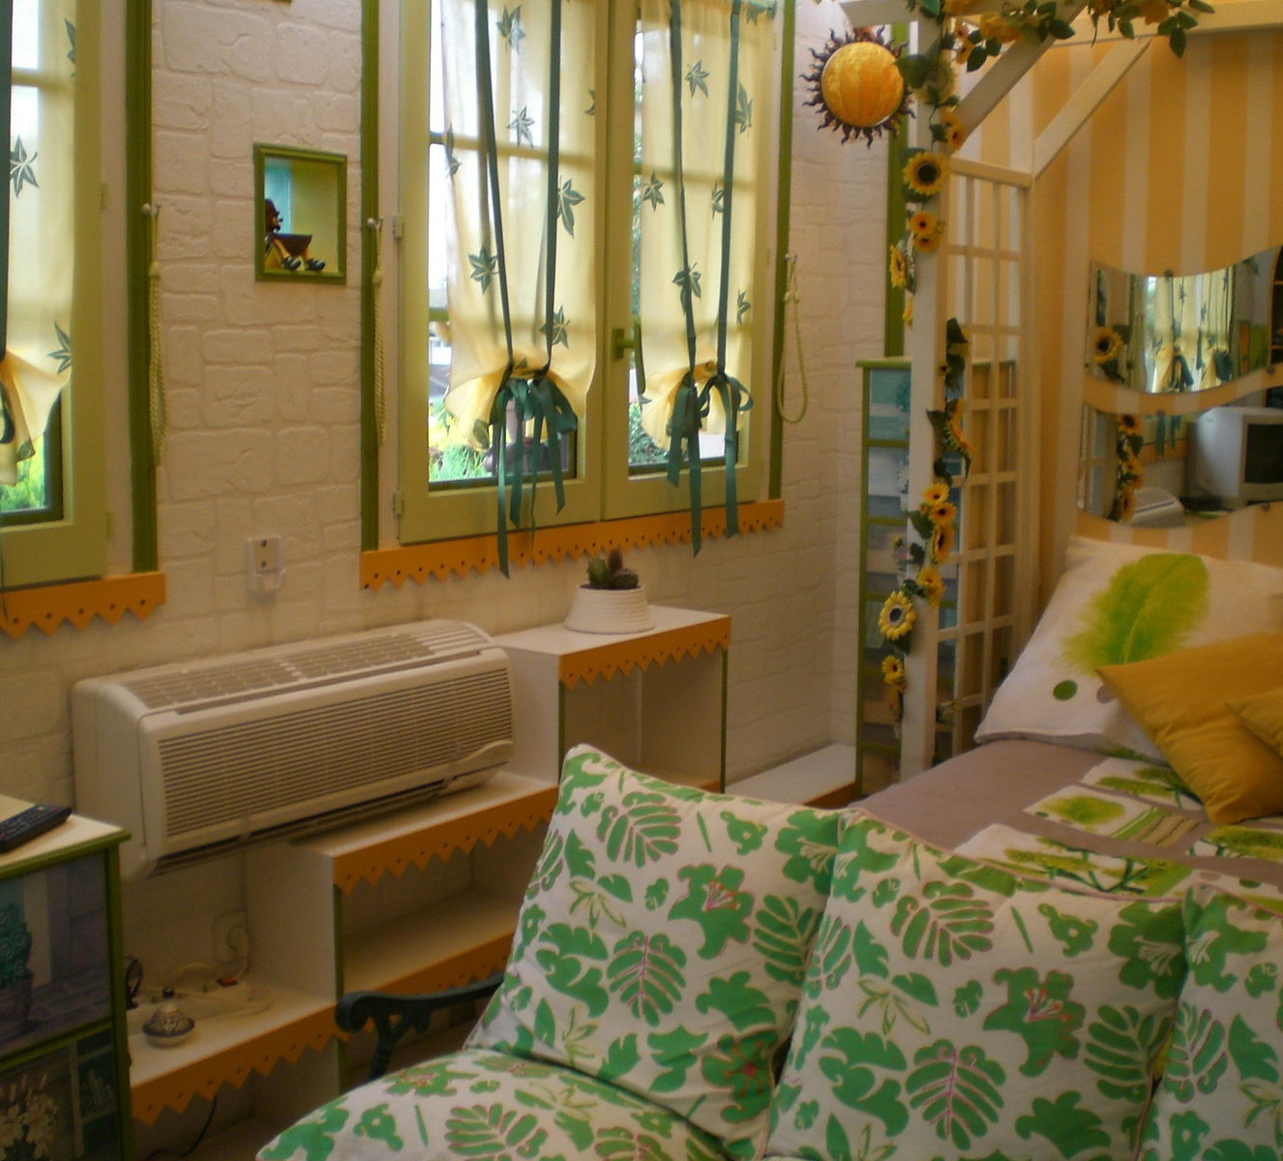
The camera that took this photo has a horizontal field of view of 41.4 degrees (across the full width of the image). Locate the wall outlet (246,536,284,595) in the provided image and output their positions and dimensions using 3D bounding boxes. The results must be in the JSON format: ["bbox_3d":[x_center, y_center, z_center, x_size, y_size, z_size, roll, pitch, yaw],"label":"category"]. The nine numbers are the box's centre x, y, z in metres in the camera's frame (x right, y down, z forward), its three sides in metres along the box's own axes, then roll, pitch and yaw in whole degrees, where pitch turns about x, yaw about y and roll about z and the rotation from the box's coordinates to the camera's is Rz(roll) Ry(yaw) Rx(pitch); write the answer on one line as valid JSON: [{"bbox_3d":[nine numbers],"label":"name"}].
[{"bbox_3d":[-0.626,-0.026,2.829,0.022,0.087,0.062,7,10,35],"label":"wall outlet"}]

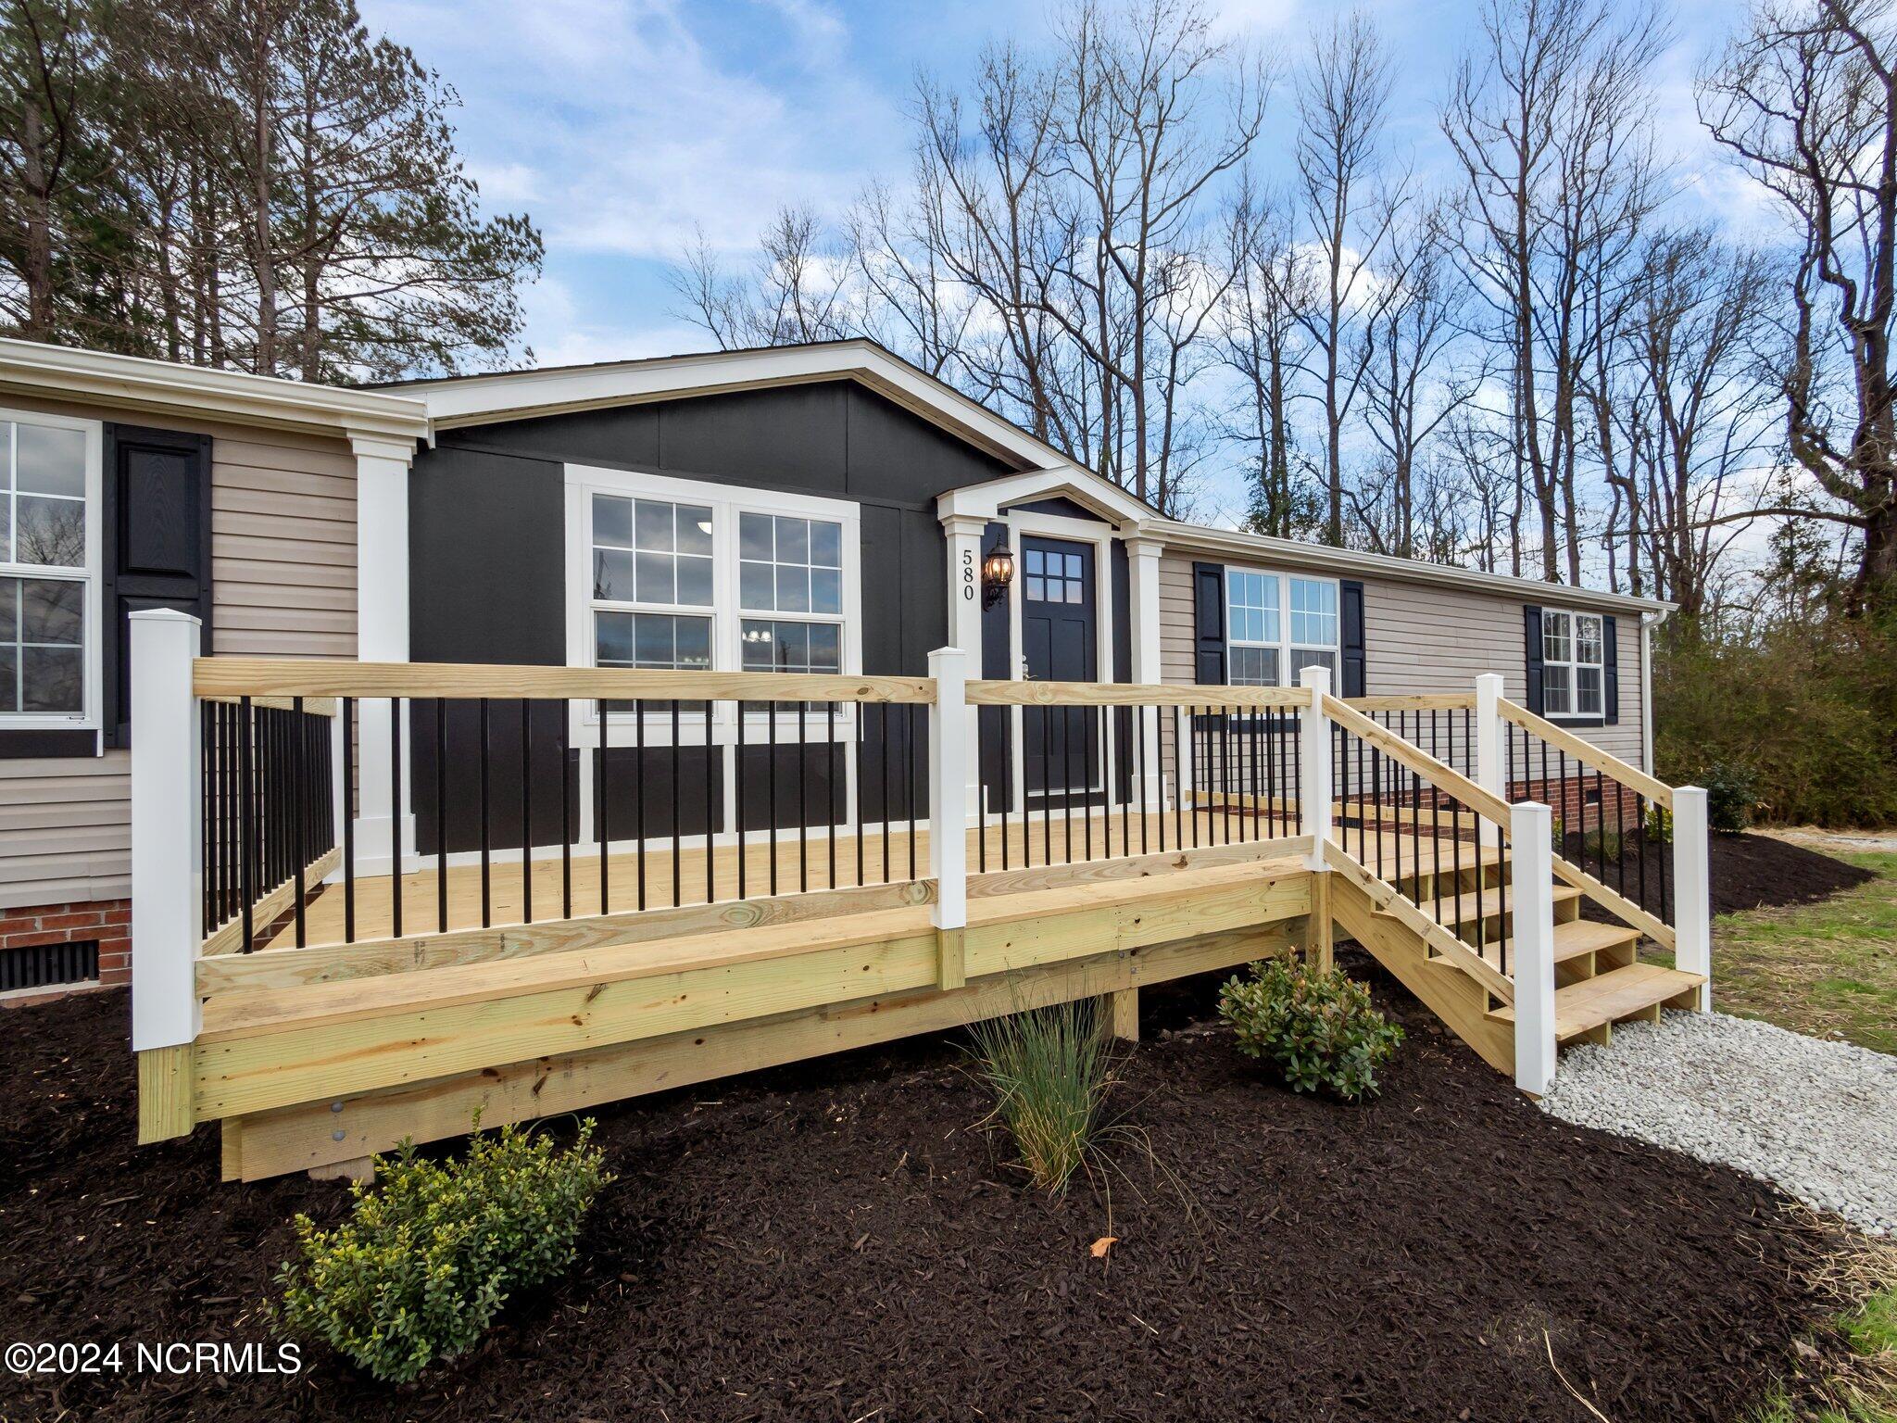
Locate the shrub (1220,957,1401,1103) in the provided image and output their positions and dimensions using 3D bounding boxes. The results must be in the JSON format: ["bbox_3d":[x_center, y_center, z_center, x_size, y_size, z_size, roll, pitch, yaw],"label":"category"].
[{"bbox_3d":[1.538,1.340,3.250,0.740,0.520,0.700,0,-1,-29],"label":"shrub"}]

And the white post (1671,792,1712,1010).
[{"bbox_3d":[3.805,0.968,3.927,0.108,1.175,0.108,0,-1,-29],"label":"white post"}]

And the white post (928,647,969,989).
[{"bbox_3d":[-0.005,0.398,2.970,0.108,1.301,0.108,0,-1,-29],"label":"white post"}]

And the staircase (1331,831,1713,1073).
[{"bbox_3d":[2.740,1.123,3.721,1.510,0.679,0.960,0,-1,-28],"label":"staircase"}]

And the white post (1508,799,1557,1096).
[{"bbox_3d":[2.415,0.964,3.171,0.108,1.179,0.108,0,-1,-29],"label":"white post"}]

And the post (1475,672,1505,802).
[{"bbox_3d":[3.416,0.308,4.833,0.108,1.091,0.108,0,-1,-29],"label":"post"}]

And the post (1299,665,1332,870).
[{"bbox_3d":[1.817,0.285,3.794,0.103,0.998,0.104,0,-1,-28],"label":"post"}]

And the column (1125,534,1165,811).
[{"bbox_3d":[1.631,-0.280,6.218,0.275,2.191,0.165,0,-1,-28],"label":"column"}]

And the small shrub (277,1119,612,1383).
[{"bbox_3d":[-1.103,1.166,1.725,0.630,0.385,0.460,0,-1,-28],"label":"small shrub"}]

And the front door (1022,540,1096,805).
[{"bbox_3d":[0.910,-0.364,6.277,0.850,2.050,0.060,0,-1,-29],"label":"front door"}]

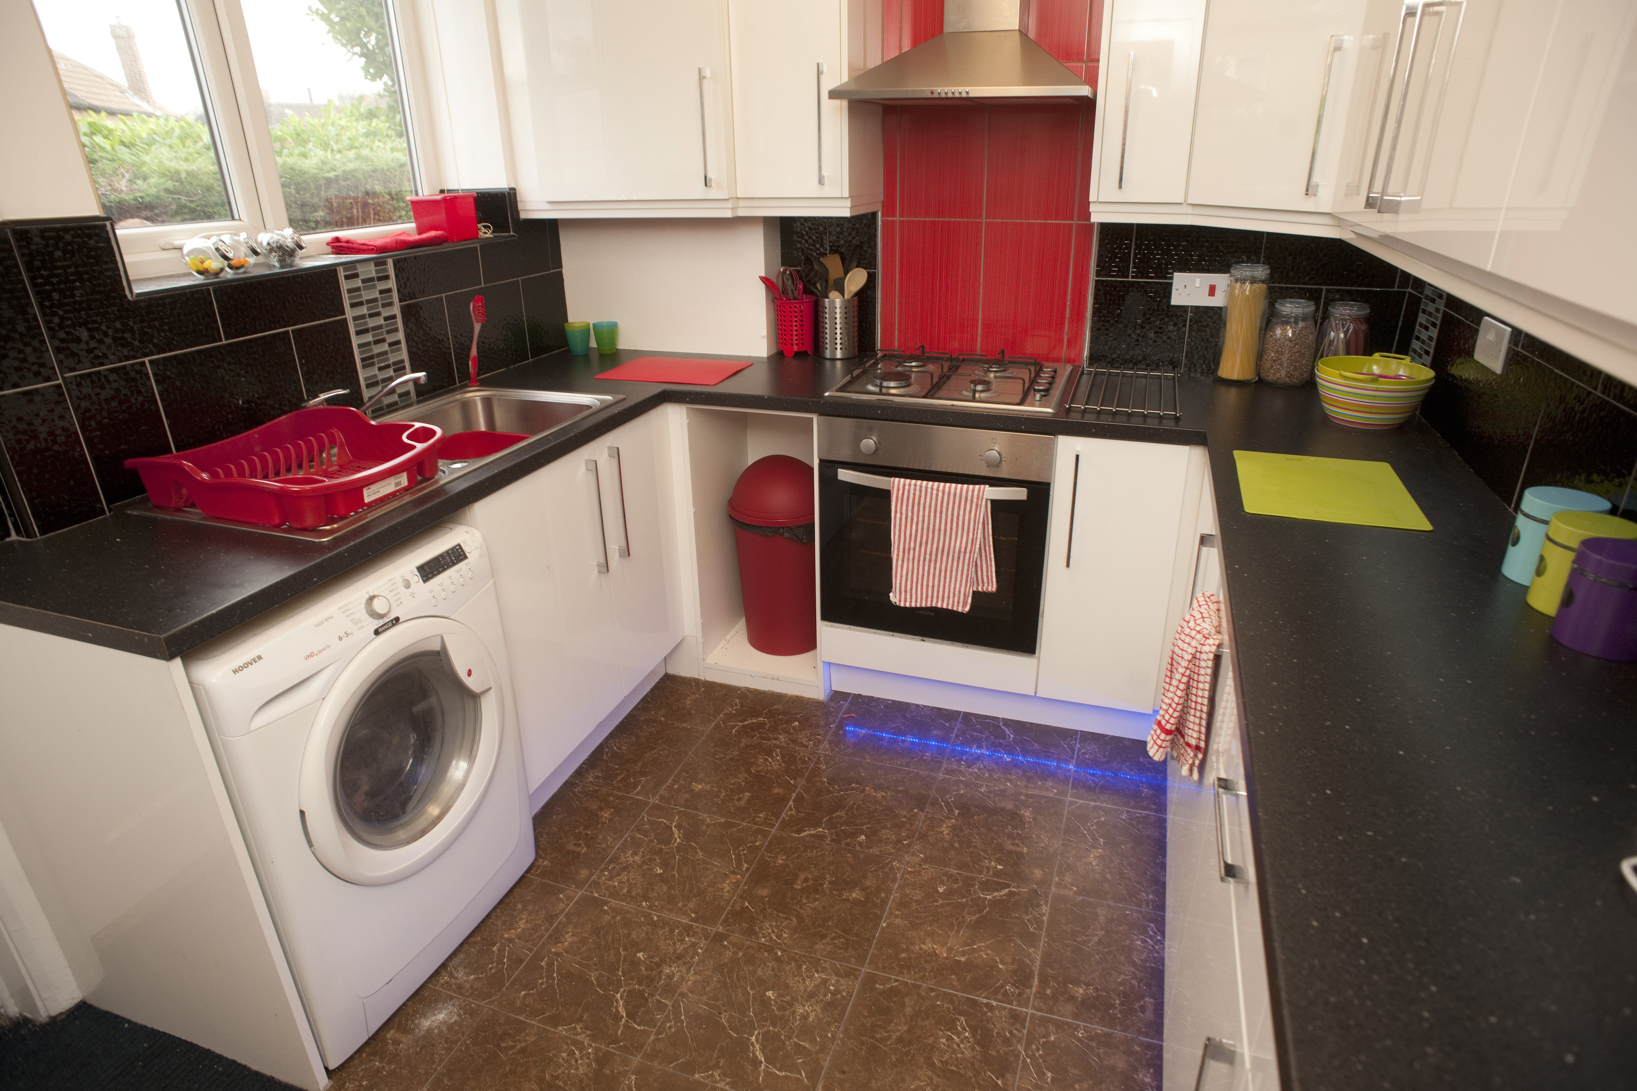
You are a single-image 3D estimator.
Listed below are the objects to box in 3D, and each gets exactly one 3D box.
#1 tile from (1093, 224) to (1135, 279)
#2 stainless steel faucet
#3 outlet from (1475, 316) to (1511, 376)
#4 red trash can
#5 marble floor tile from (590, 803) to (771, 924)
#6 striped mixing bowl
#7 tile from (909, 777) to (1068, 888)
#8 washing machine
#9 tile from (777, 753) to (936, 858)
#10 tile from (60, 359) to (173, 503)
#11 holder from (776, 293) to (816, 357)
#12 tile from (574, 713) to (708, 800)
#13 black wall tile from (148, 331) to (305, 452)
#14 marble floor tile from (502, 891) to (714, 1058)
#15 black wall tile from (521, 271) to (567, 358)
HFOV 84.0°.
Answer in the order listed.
[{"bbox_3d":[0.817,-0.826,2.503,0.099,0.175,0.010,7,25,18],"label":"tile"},{"bbox_3d":[-1.033,-0.323,2.117,0.260,0.145,0.070,-12,26,-23],"label":"stainless steel faucet"},{"bbox_3d":[1.278,-0.383,1.731,0.012,0.086,0.143,7,24,18],"label":"outlet"},{"bbox_3d":[-0.101,0.018,2.781,0.322,0.600,0.322,-1,24,0],"label":"red trash can"},{"bbox_3d":[-0.317,0.735,2.110,0.330,0.010,0.330,7,25,18],"label":"marble floor tile"},{"bbox_3d":[1.279,-0.339,2.102,0.240,0.102,0.240,7,25,18],"label":"striped mixing bowl"},{"bbox_3d":[0.412,0.683,2.184,0.325,0.010,0.325,7,24,18],"label":"tile"},{"bbox_3d":[-1.009,0.414,1.762,0.580,0.850,0.595,8,25,19],"label":"washing machine"},{"bbox_3d":[0.105,0.650,2.289,0.330,0.010,0.330,7,25,18],"label":"tile"},{"bbox_3d":[-1.312,-0.215,1.726,0.010,0.248,0.155,7,25,18],"label":"tile"},{"bbox_3d":[-0.071,-0.697,2.898,0.138,0.175,0.138,-1,23,0],"label":"holder"},{"bbox_3d":[-0.501,0.575,2.488,0.285,0.010,0.330,7,25,18],"label":"tile"},{"bbox_3d":[-1.230,-0.302,1.929,0.010,0.250,0.327,7,24,18],"label":"black wall tile"},{"bbox_3d":[-0.425,0.855,1.835,0.330,0.010,0.330,7,25,18],"label":"marble floor tile"},{"bbox_3d":[-0.882,-0.746,2.941,0.010,0.250,0.210,7,24,18],"label":"black wall tile"}]

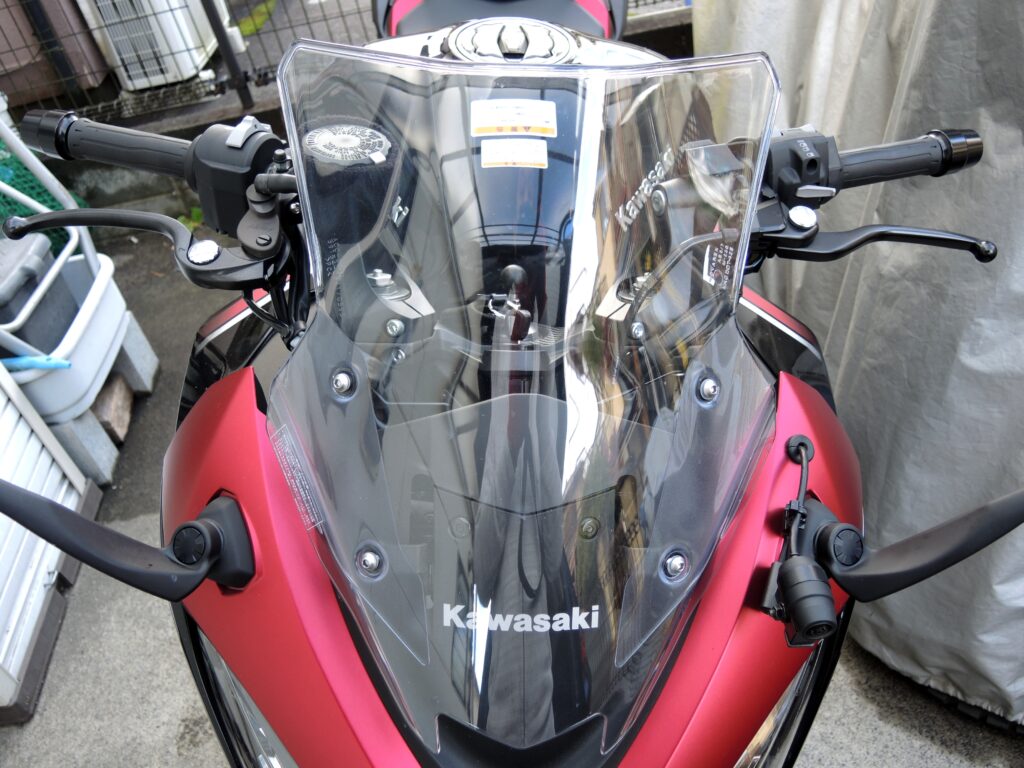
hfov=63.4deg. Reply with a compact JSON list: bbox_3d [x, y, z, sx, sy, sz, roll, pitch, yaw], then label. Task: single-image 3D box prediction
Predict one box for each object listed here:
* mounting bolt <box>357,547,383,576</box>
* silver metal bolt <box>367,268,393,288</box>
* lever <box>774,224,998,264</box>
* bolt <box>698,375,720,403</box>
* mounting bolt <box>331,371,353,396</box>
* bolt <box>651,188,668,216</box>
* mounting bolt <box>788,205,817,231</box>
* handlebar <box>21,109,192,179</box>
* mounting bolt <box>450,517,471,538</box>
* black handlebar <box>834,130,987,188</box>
[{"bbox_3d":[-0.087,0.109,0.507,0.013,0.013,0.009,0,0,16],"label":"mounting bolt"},{"bbox_3d":[-0.108,-0.086,0.675,0.020,0.016,0.020,0,15,0],"label":"silver metal bolt"},{"bbox_3d":[0.300,-0.112,0.664,0.205,0.018,0.036,-2,58,-14],"label":"lever"},{"bbox_3d":[0.126,0.003,0.530,0.013,0.013,0.009,0,0,-24],"label":"bolt"},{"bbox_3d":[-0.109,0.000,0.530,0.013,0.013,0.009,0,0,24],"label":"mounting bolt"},{"bbox_3d":[0.115,-0.141,0.645,0.008,0.021,0.021,-12,4,-19],"label":"bolt"},{"bbox_3d":[0.231,-0.132,0.657,0.022,0.010,0.022,4,58,-3],"label":"mounting bolt"},{"bbox_3d":[-0.347,-0.205,0.709,0.172,0.039,0.039,13,42,13],"label":"handlebar"},{"bbox_3d":[-0.034,0.094,0.540,0.013,0.006,0.013,0,78,-3],"label":"mounting bolt"},{"bbox_3d":[0.342,-0.193,0.710,0.150,0.039,0.039,-11,41,-14],"label":"black handlebar"}]

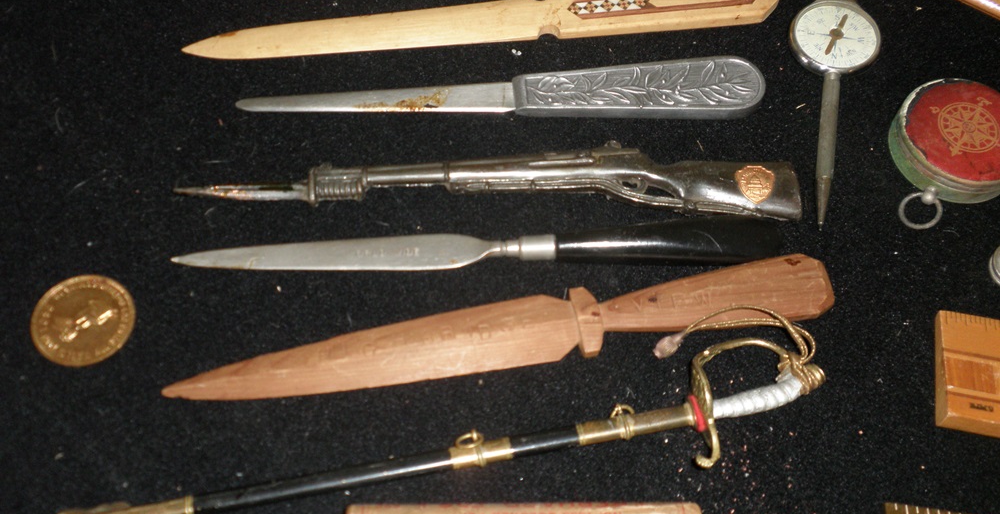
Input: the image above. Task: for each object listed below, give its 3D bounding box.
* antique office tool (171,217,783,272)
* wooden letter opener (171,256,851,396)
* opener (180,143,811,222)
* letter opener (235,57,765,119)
[{"bbox_3d":[-0.006,-0.003,0.353,0.203,0.009,0.016,-2,61,-3],"label":"antique office tool"},{"bbox_3d":[0.003,0.024,0.338,0.215,0.010,0.022,-9,62,-7],"label":"wooden letter opener"},{"bbox_3d":[-0.003,-0.027,0.367,0.215,0.009,0.029,0,61,-2],"label":"opener"},{"bbox_3d":[0.002,-0.059,0.386,0.192,0.007,0.026,-3,61,-4],"label":"letter opener"}]

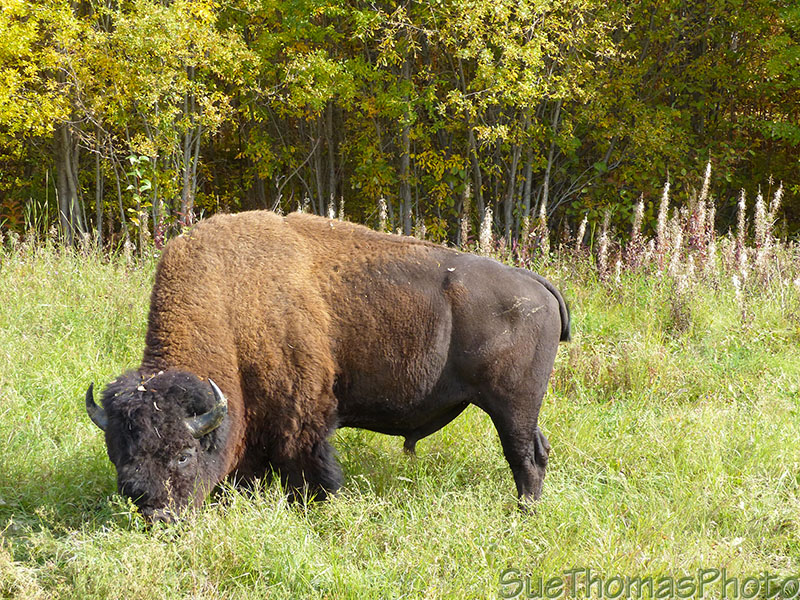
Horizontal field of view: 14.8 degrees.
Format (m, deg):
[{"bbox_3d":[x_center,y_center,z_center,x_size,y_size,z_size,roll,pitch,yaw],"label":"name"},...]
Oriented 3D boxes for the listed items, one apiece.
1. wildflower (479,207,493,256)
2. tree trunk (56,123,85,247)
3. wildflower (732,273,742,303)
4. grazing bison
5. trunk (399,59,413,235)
[{"bbox_3d":[0.793,-0.635,28.500,0.130,0.470,0.130,0,5,0],"label":"wildflower"},{"bbox_3d":[-3.441,-1.223,32.000,0.300,1.320,0.260,0,5,0],"label":"tree trunk"},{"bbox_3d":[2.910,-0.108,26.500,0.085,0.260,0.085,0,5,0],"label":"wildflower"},{"bbox_3d":[-0.402,0.357,17.300,2.750,1.760,1.000,-2,5,-23],"label":"grazing bison"},{"bbox_3d":[0.058,-1.623,32.500,0.130,1.900,0.130,0,5,0],"label":"trunk"}]

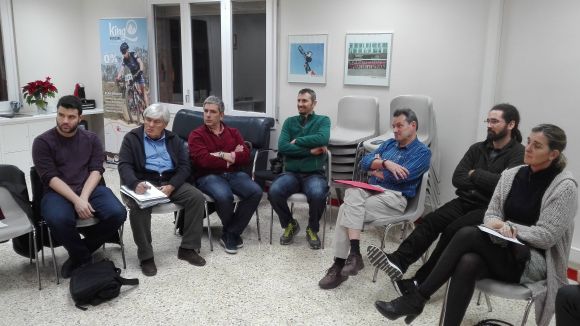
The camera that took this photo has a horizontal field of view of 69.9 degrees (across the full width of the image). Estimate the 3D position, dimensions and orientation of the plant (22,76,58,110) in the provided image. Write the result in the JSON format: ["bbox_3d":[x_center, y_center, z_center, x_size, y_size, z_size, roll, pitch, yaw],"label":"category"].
[{"bbox_3d":[-3.005,-0.837,5.000,0.400,0.410,0.400,7,13,24],"label":"plant"}]

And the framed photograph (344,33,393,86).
[{"bbox_3d":[0.780,-1.025,4.125,0.465,0.515,0.025,7,13,24],"label":"framed photograph"}]

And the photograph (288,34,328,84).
[{"bbox_3d":[0.191,-1.098,4.395,0.440,0.505,0.025,7,13,24],"label":"photograph"}]

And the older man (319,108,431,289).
[{"bbox_3d":[0.625,0.216,2.919,0.840,1.200,0.550,-7,14,-35],"label":"older man"}]

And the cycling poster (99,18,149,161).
[{"bbox_3d":[-2.249,-0.910,5.642,0.830,2.020,0.060,6,13,23],"label":"cycling poster"}]

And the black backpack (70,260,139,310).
[{"bbox_3d":[-1.192,0.753,2.638,0.360,0.180,0.300,-7,14,-34],"label":"black backpack"}]

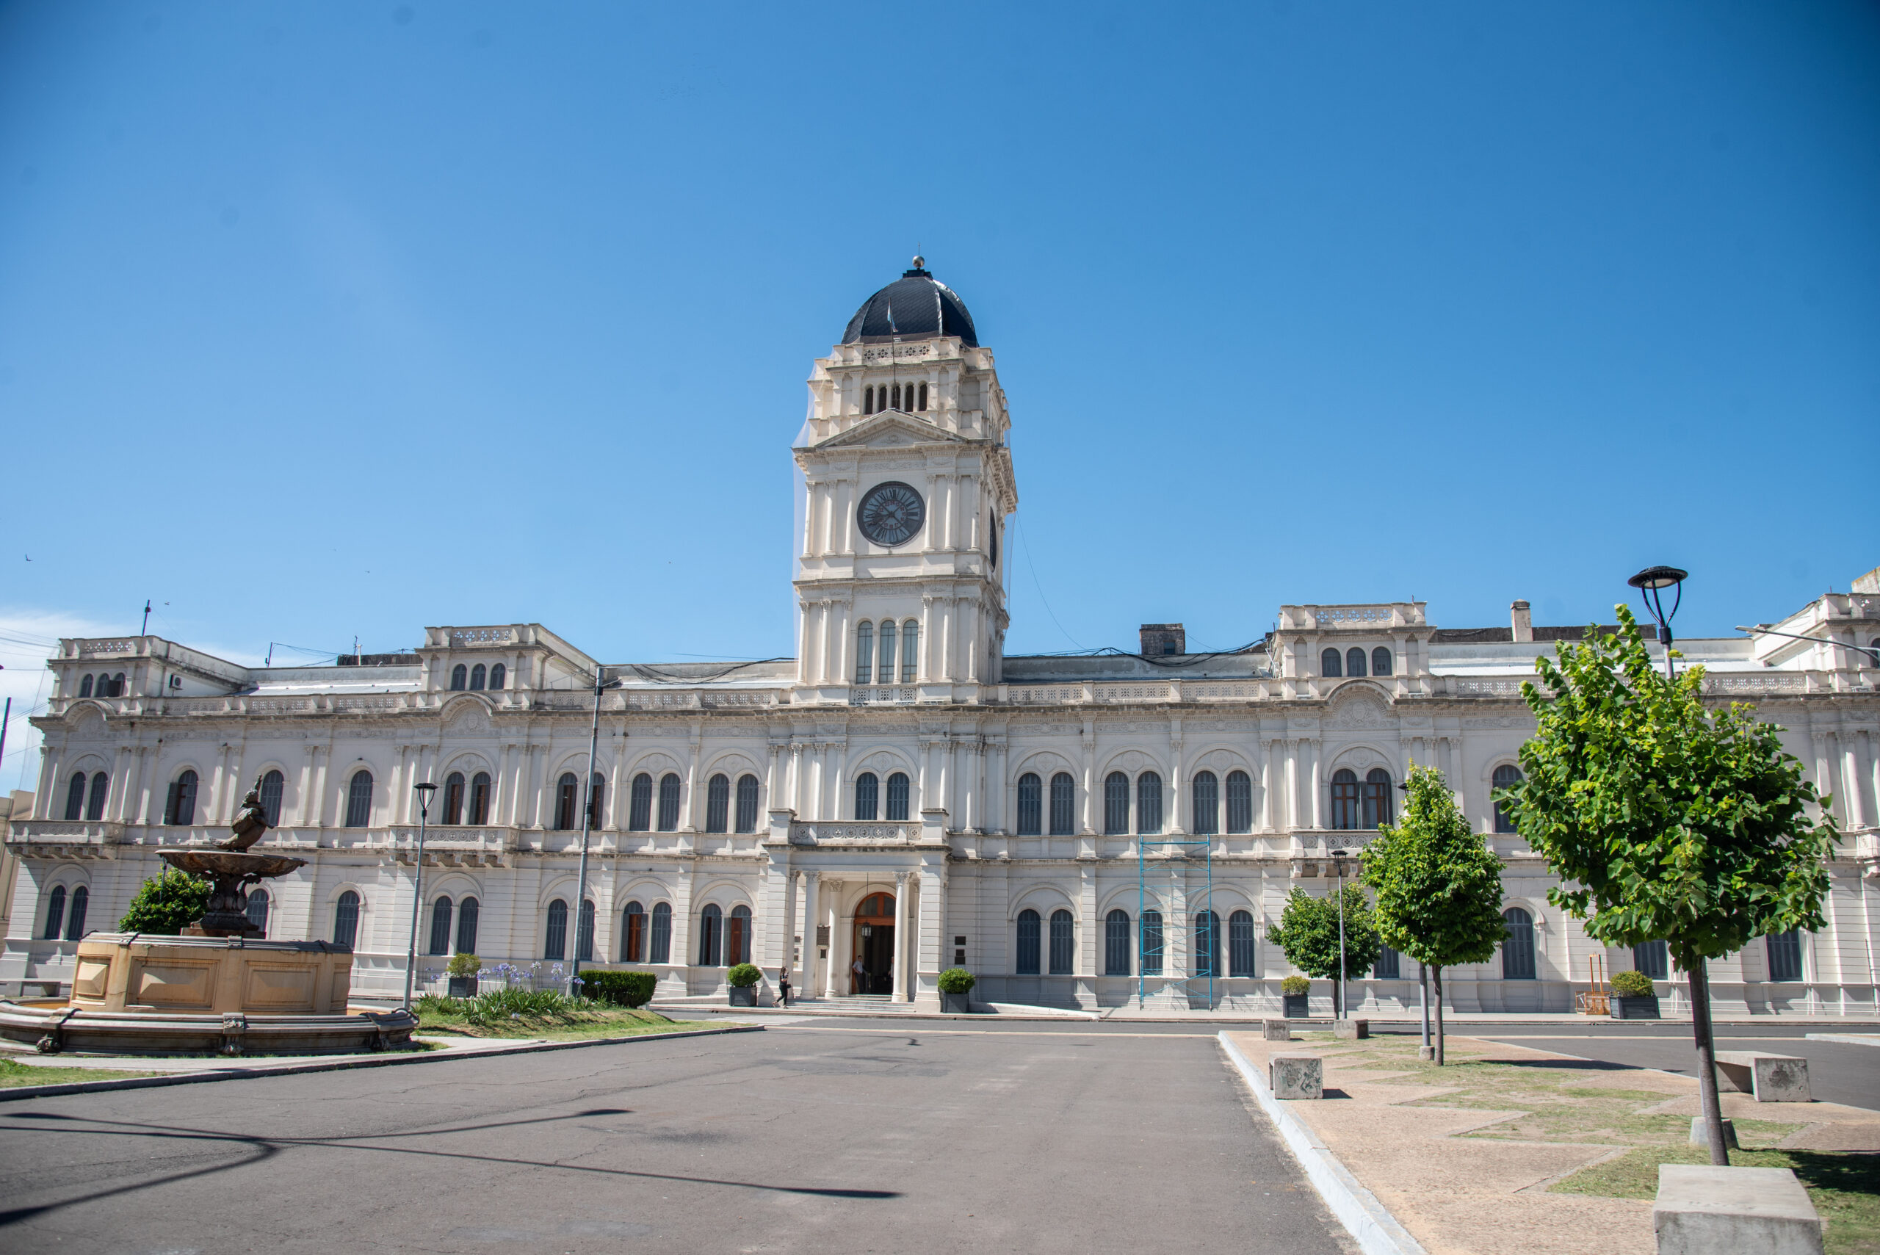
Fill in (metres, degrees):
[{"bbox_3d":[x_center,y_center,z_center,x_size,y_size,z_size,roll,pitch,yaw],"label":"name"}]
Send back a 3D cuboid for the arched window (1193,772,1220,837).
[{"bbox_3d":[11.678,7.702,55.003,1.070,2.760,0.300,-1,-14,10],"label":"arched window"}]

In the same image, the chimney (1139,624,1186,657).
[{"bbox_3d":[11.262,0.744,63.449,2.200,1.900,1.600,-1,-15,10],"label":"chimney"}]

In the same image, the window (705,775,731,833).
[{"bbox_3d":[-10.695,8.465,60.452,1.120,2.850,0.280,-1,-13,10],"label":"window"}]

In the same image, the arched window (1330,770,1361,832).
[{"bbox_3d":[17.137,7.334,53.032,1.091,2.642,0.400,-1,-14,8],"label":"arched window"}]

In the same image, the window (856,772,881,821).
[{"bbox_3d":[-3.146,7.656,54.789,1.060,2.690,0.300,-1,-15,10],"label":"window"}]

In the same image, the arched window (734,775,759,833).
[{"bbox_3d":[-8.669,7.912,56.266,1.050,2.600,0.300,-1,-15,10],"label":"arched window"}]

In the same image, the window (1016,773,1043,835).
[{"bbox_3d":[3.940,7.783,55.226,1.061,2.691,0.250,-1,-14,8],"label":"window"}]

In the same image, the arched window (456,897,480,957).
[{"bbox_3d":[-21.630,13.689,57.431,0.941,2.581,0.250,-1,-14,8],"label":"arched window"}]

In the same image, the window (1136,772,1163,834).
[{"bbox_3d":[8.902,7.471,53.132,1.100,2.690,0.300,-1,-15,10],"label":"window"}]

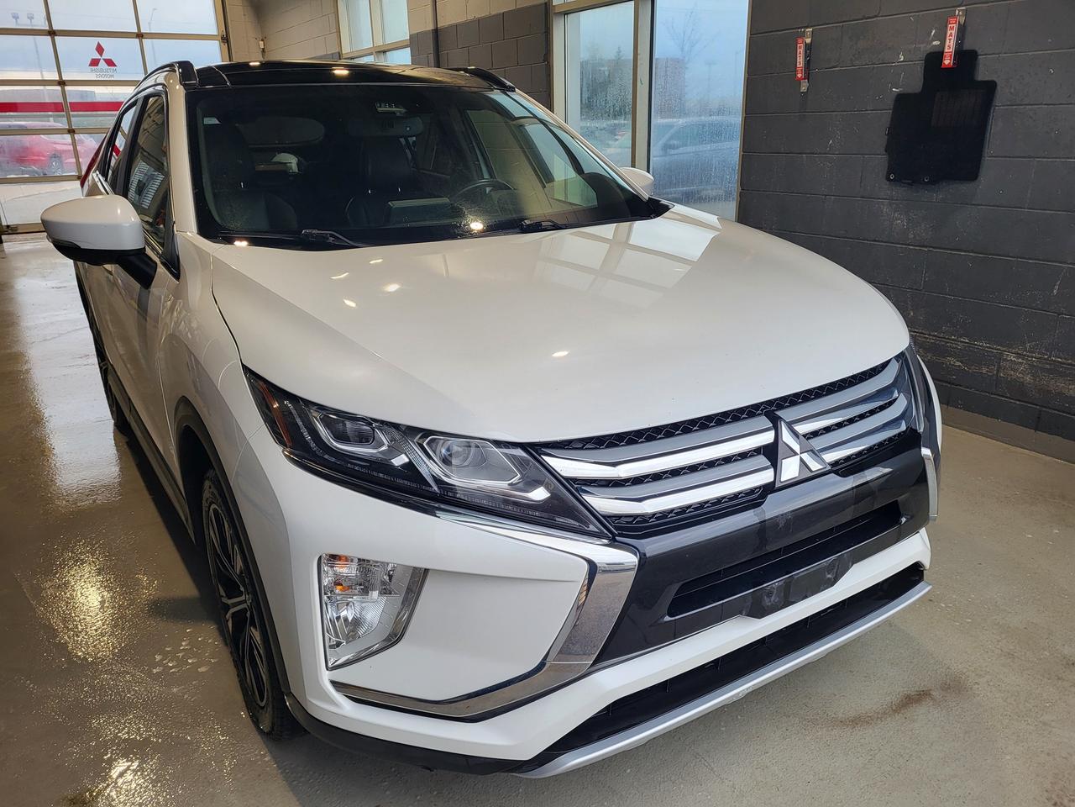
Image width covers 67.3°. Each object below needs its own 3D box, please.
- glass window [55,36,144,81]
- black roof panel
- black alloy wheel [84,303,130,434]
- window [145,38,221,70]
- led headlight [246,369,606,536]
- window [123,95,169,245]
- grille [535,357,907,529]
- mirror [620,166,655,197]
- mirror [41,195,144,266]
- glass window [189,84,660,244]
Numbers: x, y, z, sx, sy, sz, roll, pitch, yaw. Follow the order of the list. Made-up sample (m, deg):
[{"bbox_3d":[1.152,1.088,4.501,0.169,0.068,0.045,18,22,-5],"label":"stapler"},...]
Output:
[{"bbox_3d":[-5.991,-4.732,11.094,1.010,0.550,0.050,-13,23,-30],"label":"glass window"},{"bbox_3d":[-0.938,-1.320,3.337,1.140,0.130,1.360,-12,21,-31],"label":"black roof panel"},{"bbox_3d":[-2.093,-0.223,4.117,0.230,0.690,0.690,-12,21,-31],"label":"black alloy wheel"},{"bbox_3d":[-5.093,-4.935,11.633,1.010,0.550,0.050,-13,23,-30],"label":"window"},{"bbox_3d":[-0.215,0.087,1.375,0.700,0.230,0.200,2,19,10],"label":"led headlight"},{"bbox_3d":[-1.233,-0.763,2.603,0.080,0.480,0.860,6,11,-35],"label":"window"},{"bbox_3d":[0.457,0.052,1.537,0.980,0.210,0.170,-12,21,-31],"label":"grille"},{"bbox_3d":[0.383,-0.832,3.214,0.250,0.190,0.170,-12,21,-31],"label":"mirror"},{"bbox_3d":[-1.224,-0.476,2.238,0.255,0.190,0.170,-12,21,-31],"label":"mirror"},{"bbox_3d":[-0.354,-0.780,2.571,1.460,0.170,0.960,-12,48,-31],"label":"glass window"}]

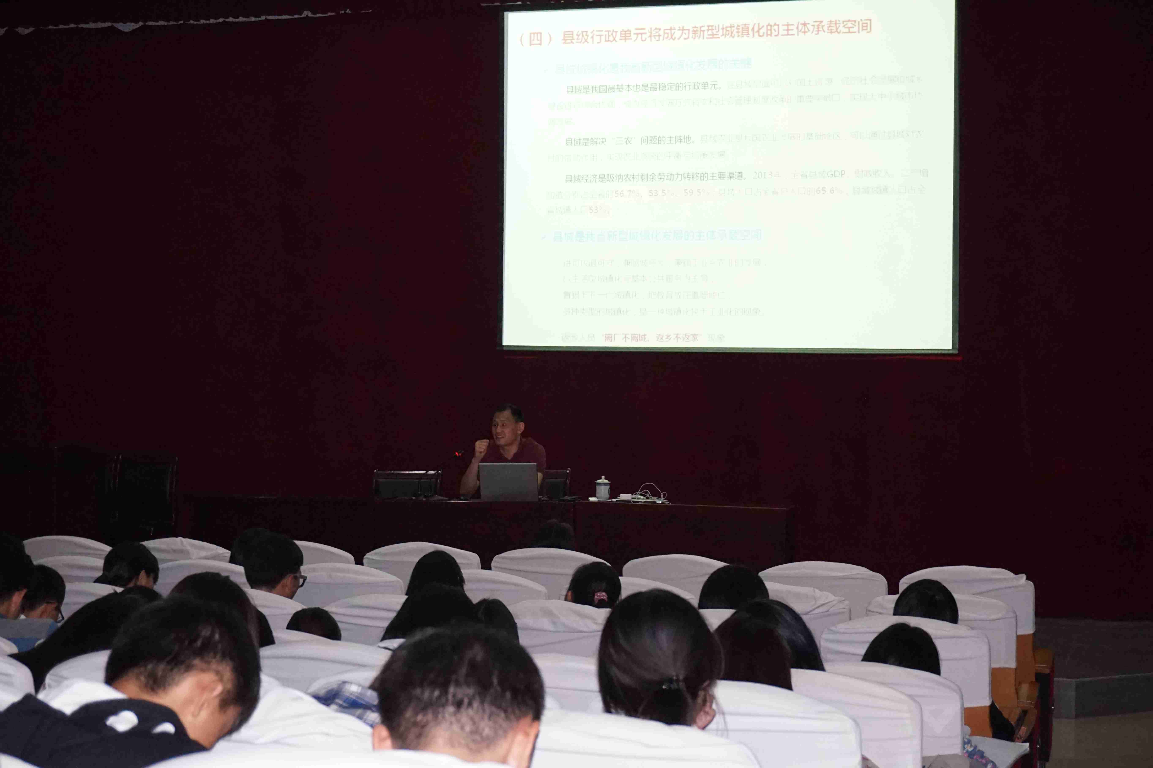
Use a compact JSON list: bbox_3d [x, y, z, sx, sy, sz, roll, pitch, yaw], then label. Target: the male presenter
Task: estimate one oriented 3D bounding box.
[{"bbox_3d":[-0.381,0.769,11.690,0.520,1.290,0.700,0,1,20],"label":"male presenter"}]

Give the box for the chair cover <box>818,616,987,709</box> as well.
[{"bbox_3d":[1.116,0.936,6.600,0.550,0.285,0.170,0,1,17],"label":"chair cover"}]

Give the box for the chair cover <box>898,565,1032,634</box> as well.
[{"bbox_3d":[1.616,0.898,8.100,0.545,0.270,0.170,0,1,17],"label":"chair cover"}]

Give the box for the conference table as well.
[{"bbox_3d":[-0.543,1.047,11.343,3.600,0.755,0.420,0,1,14],"label":"conference table"}]

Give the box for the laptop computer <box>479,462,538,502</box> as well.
[{"bbox_3d":[-0.346,0.558,11.199,0.345,0.225,0.310,0,1,14],"label":"laptop computer"}]

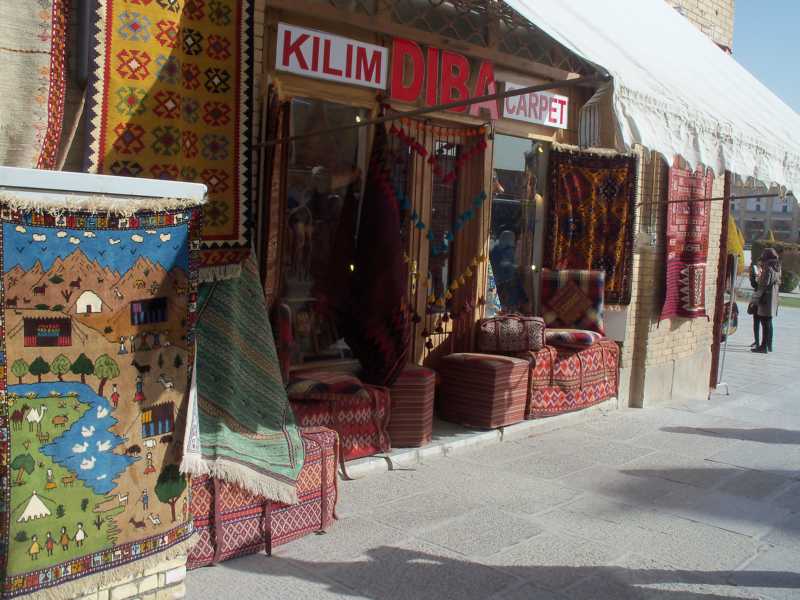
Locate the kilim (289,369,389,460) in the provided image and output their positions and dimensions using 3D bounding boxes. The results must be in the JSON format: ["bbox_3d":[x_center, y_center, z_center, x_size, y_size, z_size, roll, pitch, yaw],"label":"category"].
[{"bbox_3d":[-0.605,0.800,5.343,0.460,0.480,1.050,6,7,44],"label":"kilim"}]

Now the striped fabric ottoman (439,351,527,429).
[{"bbox_3d":[0.670,0.715,6.481,0.490,0.490,0.470,7,8,41],"label":"striped fabric ottoman"}]

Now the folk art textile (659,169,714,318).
[{"bbox_3d":[2.755,-0.572,7.716,0.930,1.550,0.060,-3,6,-43],"label":"folk art textile"}]

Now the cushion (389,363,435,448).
[{"bbox_3d":[0.018,0.771,5.921,0.420,0.480,0.420,3,5,16],"label":"cushion"}]

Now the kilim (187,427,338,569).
[{"bbox_3d":[-0.822,0.968,4.043,0.420,0.460,1.000,6,7,44],"label":"kilim"}]

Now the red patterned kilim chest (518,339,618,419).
[{"bbox_3d":[1.432,0.670,7.360,0.480,0.530,1.430,6,7,44],"label":"red patterned kilim chest"}]

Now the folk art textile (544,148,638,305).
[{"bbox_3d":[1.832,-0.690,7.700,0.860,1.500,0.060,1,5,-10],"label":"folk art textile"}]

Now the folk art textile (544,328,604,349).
[{"bbox_3d":[1.589,0.359,7.450,0.520,0.130,0.440,1,5,-5],"label":"folk art textile"}]

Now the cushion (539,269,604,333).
[{"bbox_3d":[1.662,0.034,7.750,0.600,0.660,0.160,1,-5,-3],"label":"cushion"}]

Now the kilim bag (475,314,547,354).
[{"bbox_3d":[0.875,0.257,6.428,0.490,0.265,0.220,2,6,-8],"label":"kilim bag"}]

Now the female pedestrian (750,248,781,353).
[{"bbox_3d":[5.626,0.008,12.400,0.380,1.600,0.460,3,5,18],"label":"female pedestrian"}]

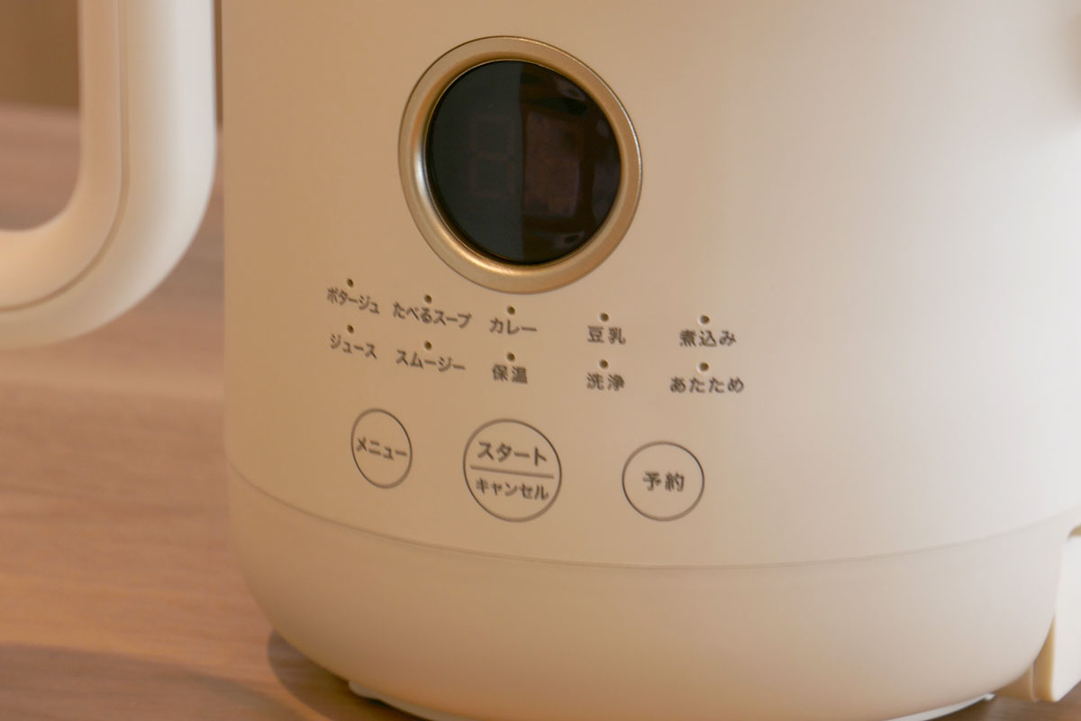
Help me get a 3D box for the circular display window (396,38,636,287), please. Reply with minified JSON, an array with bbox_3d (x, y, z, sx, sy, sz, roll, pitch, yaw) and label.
[{"bbox_3d":[-0.003,-0.027,0.833,0.036,0.037,0.006,6,16,20],"label":"circular display window"}]

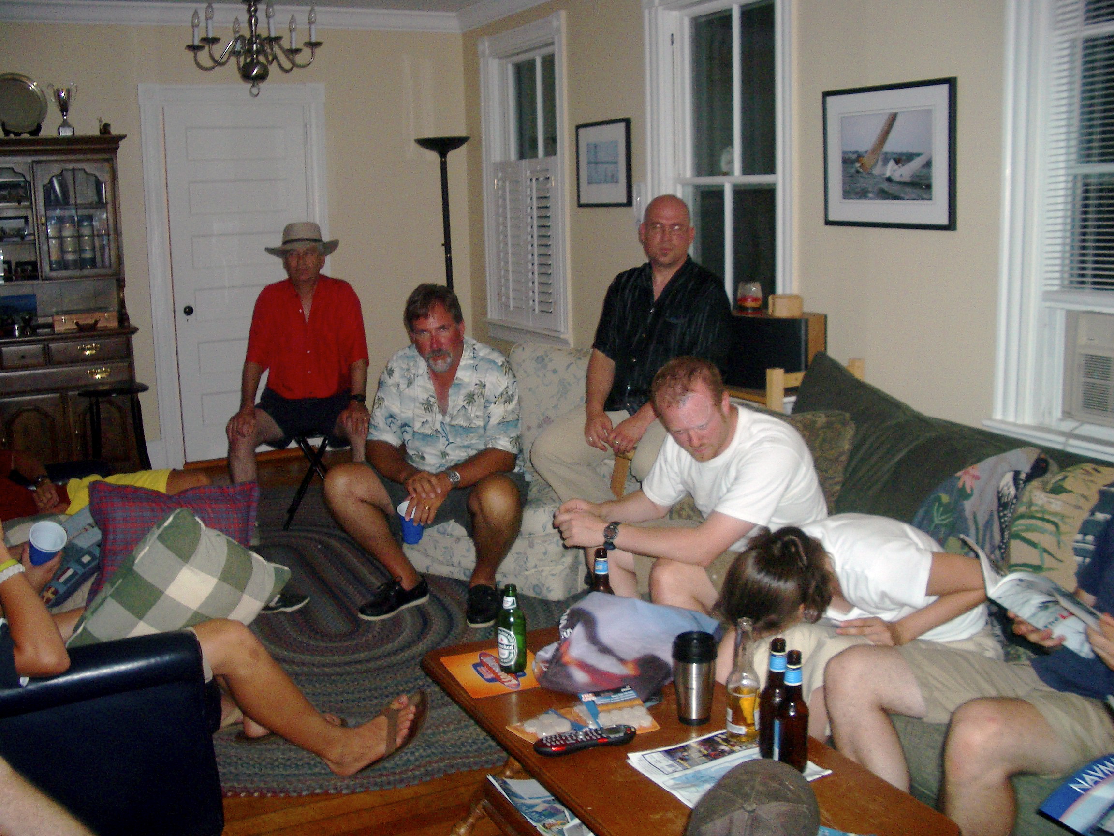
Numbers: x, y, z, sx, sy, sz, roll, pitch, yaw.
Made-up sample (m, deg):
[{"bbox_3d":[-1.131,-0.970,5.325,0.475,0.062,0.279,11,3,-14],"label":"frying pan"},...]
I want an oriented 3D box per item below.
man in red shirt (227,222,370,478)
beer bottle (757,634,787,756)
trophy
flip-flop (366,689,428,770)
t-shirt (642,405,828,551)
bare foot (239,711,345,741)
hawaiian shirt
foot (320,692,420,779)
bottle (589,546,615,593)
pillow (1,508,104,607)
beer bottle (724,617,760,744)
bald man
[{"bbox_3d":[-1.184,-0.196,5.150,0.610,1.390,0.730,-2,11,-7],"label":"man in red shirt"},{"bbox_3d":[0.405,0.515,2.071,0.062,0.230,0.062,-1,11,0],"label":"beer bottle"},{"bbox_3d":[-2.442,-1.516,5.550,0.145,0.265,0.090,-7,12,-26],"label":"trophy"},{"bbox_3d":[-0.454,0.828,2.930,0.275,0.060,0.100,-40,52,0],"label":"flip-flop"},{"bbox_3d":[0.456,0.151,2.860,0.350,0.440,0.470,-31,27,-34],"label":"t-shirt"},{"bbox_3d":[-0.732,0.838,3.121,0.270,0.090,0.100,-2,11,-7],"label":"bare foot"},{"bbox_3d":[-0.397,-0.048,3.970,0.540,0.490,0.340,1,11,11],"label":"hawaiian shirt"},{"bbox_3d":[-0.483,0.817,2.900,0.260,0.100,0.100,-40,52,0],"label":"foot"},{"bbox_3d":[0.105,0.413,2.623,0.062,0.232,0.062,-7,12,-26],"label":"bottle"},{"bbox_3d":[-1.292,0.362,2.900,0.360,0.350,0.130,-6,-26,-24],"label":"pillow"},{"bbox_3d":[0.335,0.465,2.023,0.062,0.232,0.062,-1,11,0],"label":"beer bottle"},{"bbox_3d":[0.278,-0.013,3.794,0.580,1.400,0.850,4,12,25],"label":"bald man"}]

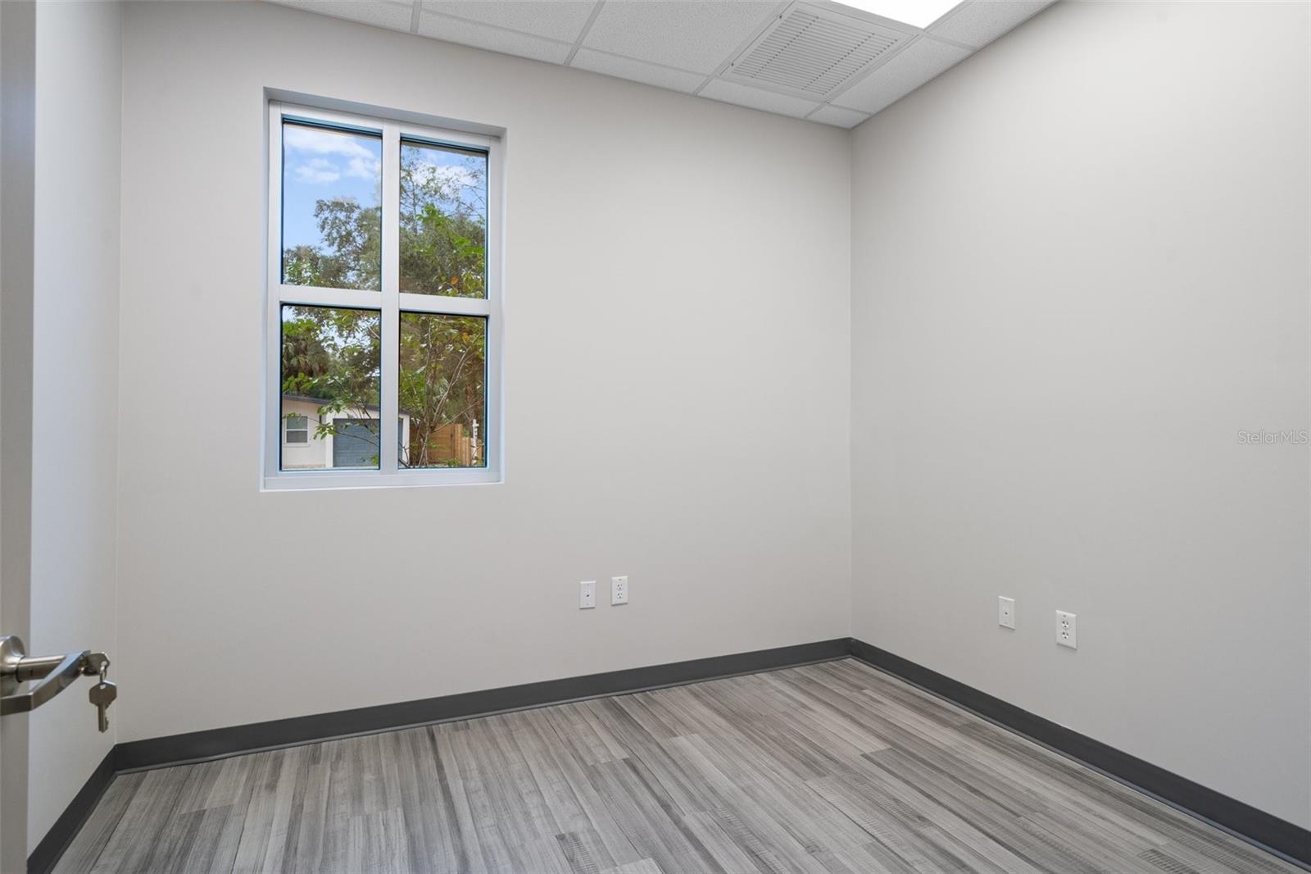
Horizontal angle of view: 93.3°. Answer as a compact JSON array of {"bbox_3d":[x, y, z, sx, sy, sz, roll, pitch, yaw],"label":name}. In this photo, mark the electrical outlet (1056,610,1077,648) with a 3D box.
[{"bbox_3d":[1.474,0.694,2.223,0.006,0.118,0.072,0,0,-23],"label":"electrical outlet"}]

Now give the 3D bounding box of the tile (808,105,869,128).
[{"bbox_3d":[0.925,-1.611,3.099,0.275,0.020,0.145,0,0,-23],"label":"tile"}]

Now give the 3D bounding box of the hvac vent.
[{"bbox_3d":[0.659,-1.614,2.608,0.542,0.030,0.536,0,0,-23],"label":"hvac vent"}]

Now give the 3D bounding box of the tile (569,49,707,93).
[{"bbox_3d":[-0.063,-1.609,2.714,0.590,0.020,0.146,0,0,-23],"label":"tile"}]

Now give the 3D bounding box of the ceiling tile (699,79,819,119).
[{"bbox_3d":[0.506,-1.610,2.934,0.588,0.020,0.146,0,0,-23],"label":"ceiling tile"}]

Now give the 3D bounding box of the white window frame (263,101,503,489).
[{"bbox_3d":[-1.073,-0.536,2.515,0.870,1.467,0.070,0,0,-23],"label":"white window frame"}]

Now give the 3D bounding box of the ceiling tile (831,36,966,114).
[{"bbox_3d":[1.078,-1.610,2.769,0.286,0.020,0.548,0,0,-23],"label":"ceiling tile"}]

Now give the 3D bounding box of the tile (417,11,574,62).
[{"bbox_3d":[-0.634,-1.608,2.491,0.587,0.020,0.149,0,0,-23],"label":"tile"}]

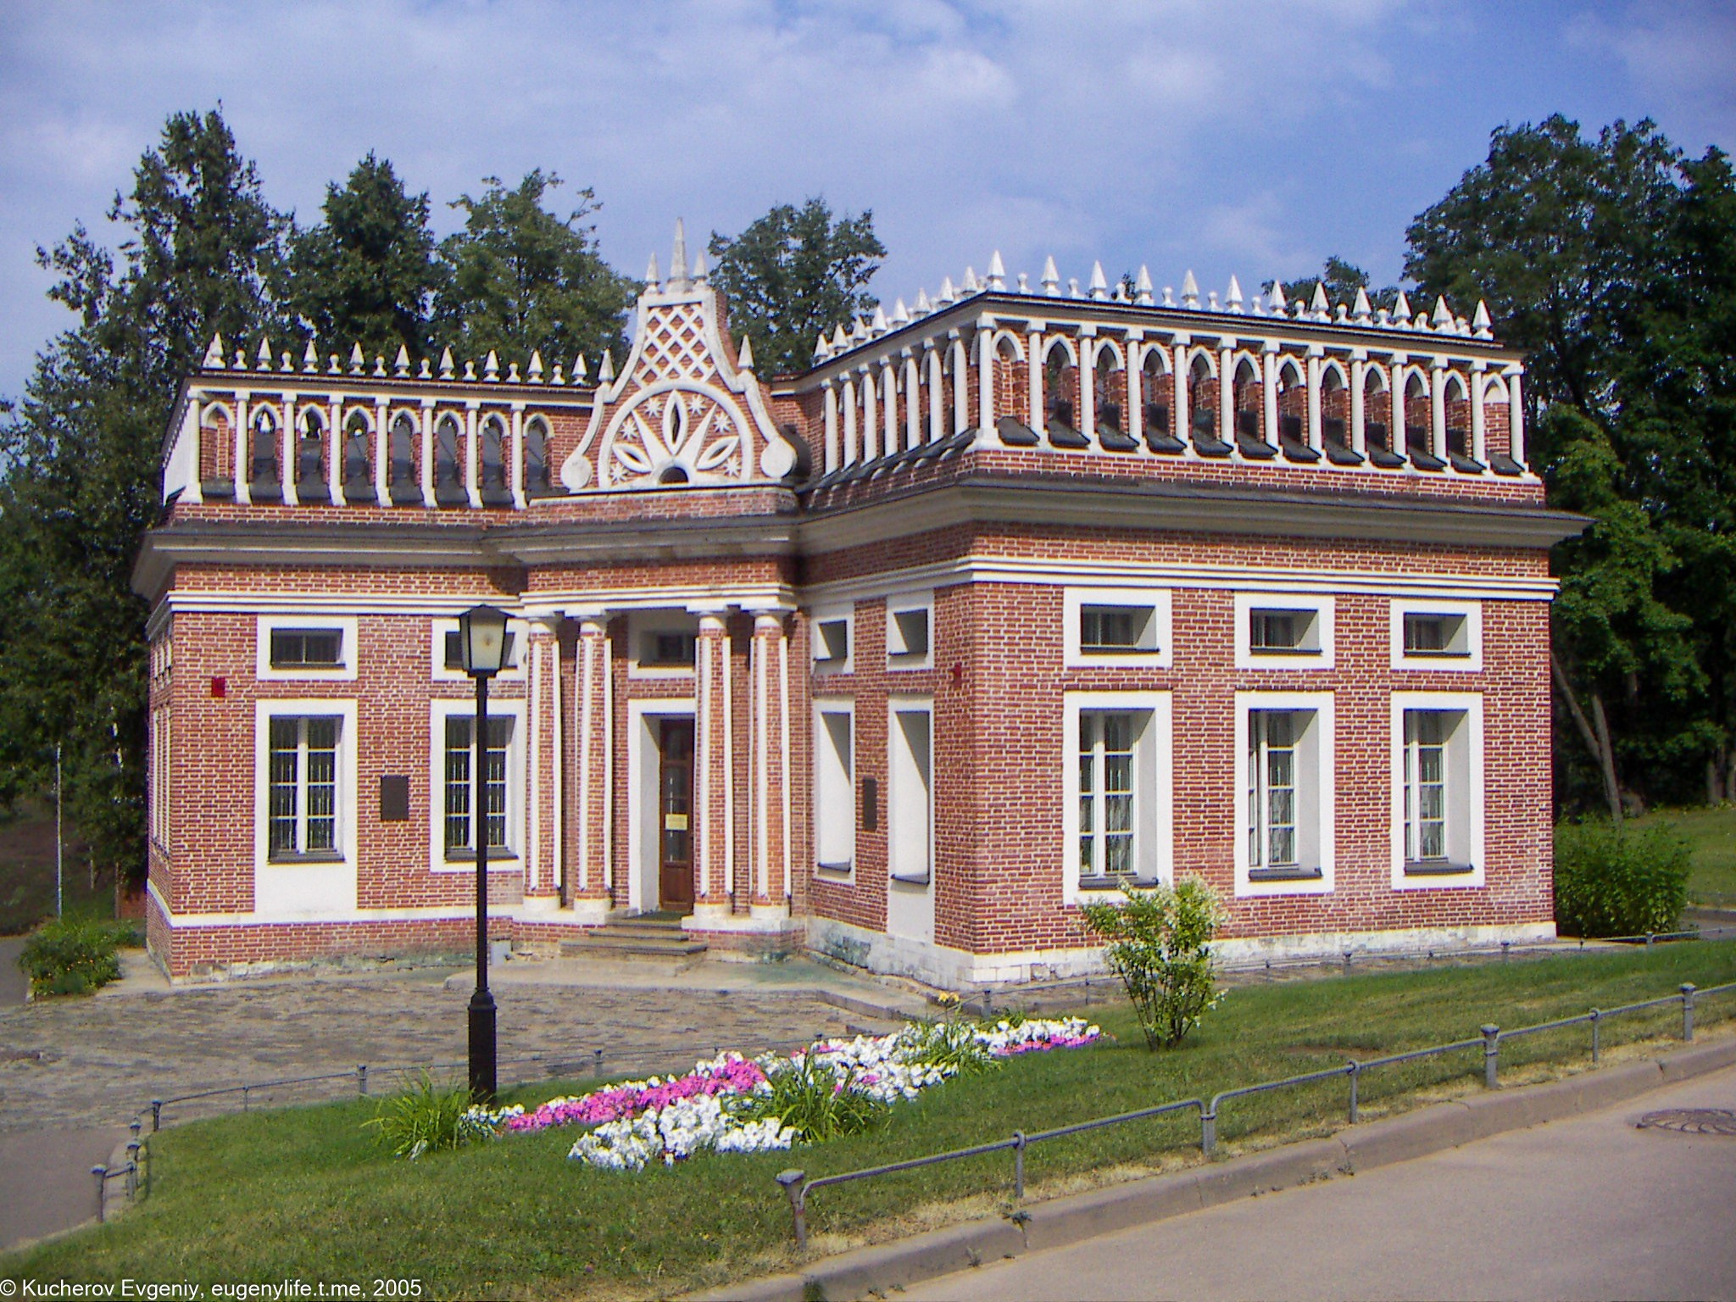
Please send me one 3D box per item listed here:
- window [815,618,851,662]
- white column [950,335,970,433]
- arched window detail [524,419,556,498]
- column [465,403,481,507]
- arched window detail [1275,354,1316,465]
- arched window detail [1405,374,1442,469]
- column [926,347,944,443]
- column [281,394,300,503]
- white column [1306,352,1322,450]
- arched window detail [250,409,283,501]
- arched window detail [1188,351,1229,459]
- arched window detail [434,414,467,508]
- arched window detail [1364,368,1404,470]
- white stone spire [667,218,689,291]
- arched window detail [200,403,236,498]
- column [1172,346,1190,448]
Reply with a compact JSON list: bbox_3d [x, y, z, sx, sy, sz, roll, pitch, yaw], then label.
[{"bbox_3d":[-0.447,-0.130,29.477,0.216,0.627,1.127,1,-2,-23],"label":"window"},{"bbox_3d":[1.141,-3.297,25.003,0.200,1.375,0.200,1,-2,-24],"label":"white column"},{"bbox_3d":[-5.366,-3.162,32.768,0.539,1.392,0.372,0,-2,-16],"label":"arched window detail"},{"bbox_3d":[-6.184,-3.072,31.428,0.196,1.672,0.202,1,-2,-23],"label":"column"},{"bbox_3d":[5.747,-3.237,26.946,0.520,1.338,0.280,1,-2,-23],"label":"arched window detail"},{"bbox_3d":[7.691,-3.188,27.782,0.520,1.309,0.280,1,-2,-23],"label":"arched window detail"},{"bbox_3d":[0.874,-3.387,26.387,0.170,1.237,0.170,1,-2,-23],"label":"column"},{"bbox_3d":[-8.854,-3.064,30.727,0.180,1.660,0.180,1,-3,-22],"label":"column"},{"bbox_3d":[6.015,-3.371,27.044,0.170,1.287,0.170,0,-2,0],"label":"white column"},{"bbox_3d":[-9.356,-3.046,31.150,0.507,1.419,0.200,1,-2,-23],"label":"arched window detail"},{"bbox_3d":[4.333,-3.185,25.843,0.496,1.385,0.305,1,-2,-23],"label":"arched window detail"},{"bbox_3d":[-6.535,-2.987,31.380,0.520,1.417,0.280,0,-2,-16],"label":"arched window detail"},{"bbox_3d":[7.069,-3.209,27.517,0.480,1.340,0.220,1,-3,-22],"label":"arched window detail"},{"bbox_3d":[-2.962,-6.200,31.406,0.240,1.090,0.240,-1,-3,23],"label":"white stone spire"},{"bbox_3d":[-9.621,-2.972,29.694,0.507,1.391,0.250,0,-2,-14],"label":"arched window detail"},{"bbox_3d":[4.097,-3.321,26.200,0.180,1.370,0.180,1,-3,-22],"label":"column"}]

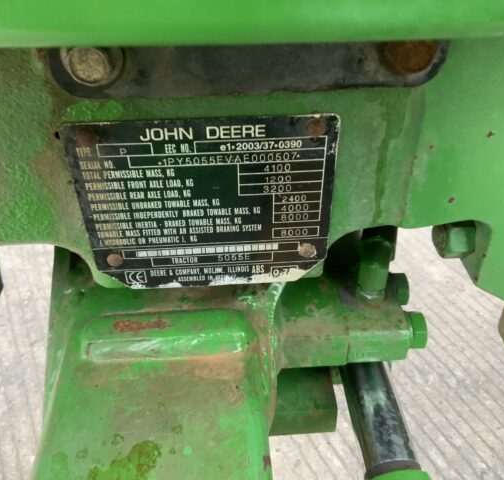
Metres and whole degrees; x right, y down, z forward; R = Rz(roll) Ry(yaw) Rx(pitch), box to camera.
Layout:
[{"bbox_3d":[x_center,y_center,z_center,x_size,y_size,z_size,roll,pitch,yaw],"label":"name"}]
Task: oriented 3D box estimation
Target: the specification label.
[{"bbox_3d":[-0.021,-0.014,0.261,0.120,0.099,0.003,-3,40,-2],"label":"specification label"}]

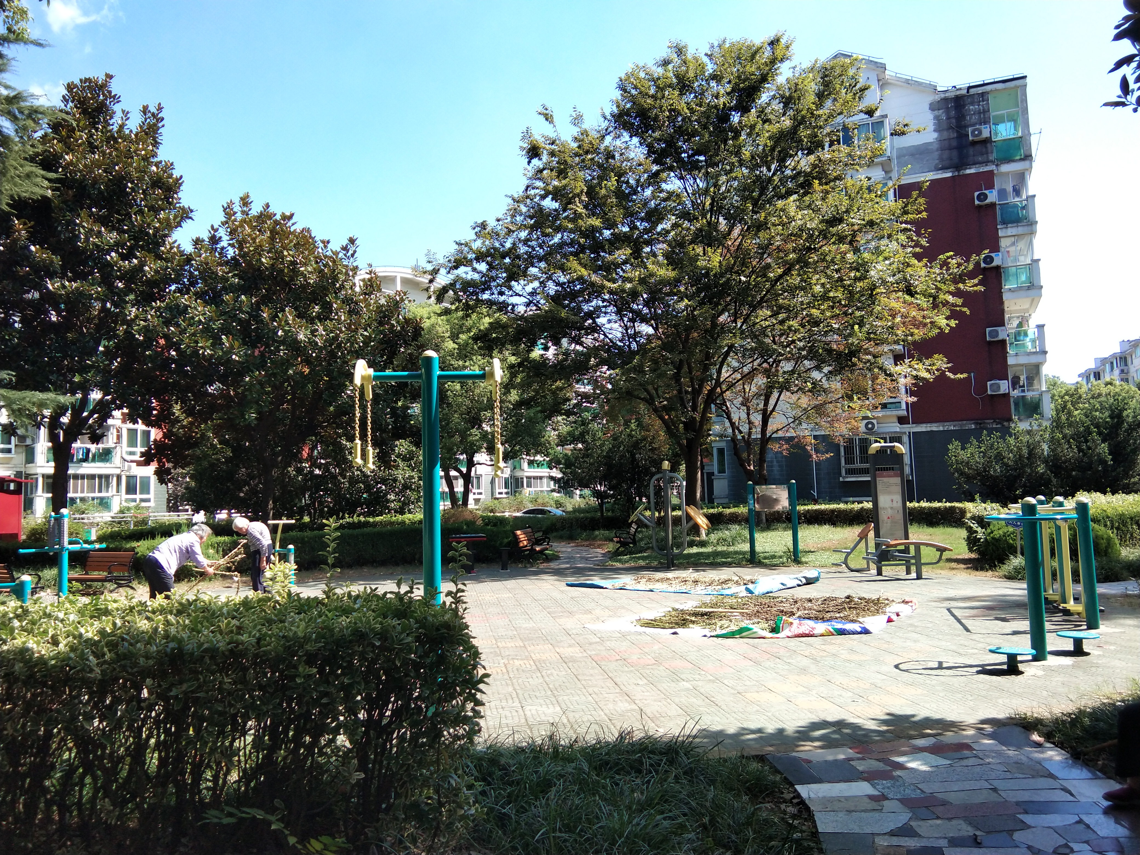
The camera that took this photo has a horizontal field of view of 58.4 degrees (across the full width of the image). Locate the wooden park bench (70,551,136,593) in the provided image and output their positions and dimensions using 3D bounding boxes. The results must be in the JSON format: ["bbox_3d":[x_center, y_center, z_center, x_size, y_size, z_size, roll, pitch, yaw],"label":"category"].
[{"bbox_3d":[-8.117,2.512,17.588,1.300,0.800,0.630,-4,-4,27],"label":"wooden park bench"}]

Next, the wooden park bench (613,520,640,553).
[{"bbox_3d":[1.334,2.689,24.871,0.630,0.800,1.300,-1,-4,-8],"label":"wooden park bench"}]

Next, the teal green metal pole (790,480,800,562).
[{"bbox_3d":[4.635,1.933,21.000,0.110,1.700,0.110,-1,-4,0],"label":"teal green metal pole"}]

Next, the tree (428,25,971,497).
[{"bbox_3d":[3.453,-3.554,26.298,13.000,13.300,12.000,-2,-4,0],"label":"tree"}]

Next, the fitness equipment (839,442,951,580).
[{"bbox_3d":[5.212,1.324,16.436,1.500,2.100,1.600,-2,-4,0],"label":"fitness equipment"}]

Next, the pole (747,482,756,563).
[{"bbox_3d":[3.737,1.960,21.000,0.110,1.700,0.110,-1,-4,0],"label":"pole"}]

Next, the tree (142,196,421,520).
[{"bbox_3d":[-7.445,-1.342,26.300,7.000,9.200,6.600,-1,-4,0],"label":"tree"}]

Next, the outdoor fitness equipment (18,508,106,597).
[{"bbox_3d":[-6.288,1.757,12.624,1.050,1.500,0.750,1,-5,-35],"label":"outdoor fitness equipment"}]

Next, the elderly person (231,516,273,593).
[{"bbox_3d":[-4.921,1.999,15.800,0.640,1.270,0.440,-1,-4,-9],"label":"elderly person"}]

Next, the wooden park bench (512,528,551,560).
[{"bbox_3d":[-0.897,2.766,24.200,0.630,0.770,1.450,-2,-4,13],"label":"wooden park bench"}]

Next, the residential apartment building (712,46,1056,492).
[{"bbox_3d":[17.233,-6.107,57.266,14.500,21.700,22.000,-3,-4,21],"label":"residential apartment building"}]

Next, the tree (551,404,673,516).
[{"bbox_3d":[1.558,1.525,37.200,4.400,4.750,4.200,-1,-4,0],"label":"tree"}]

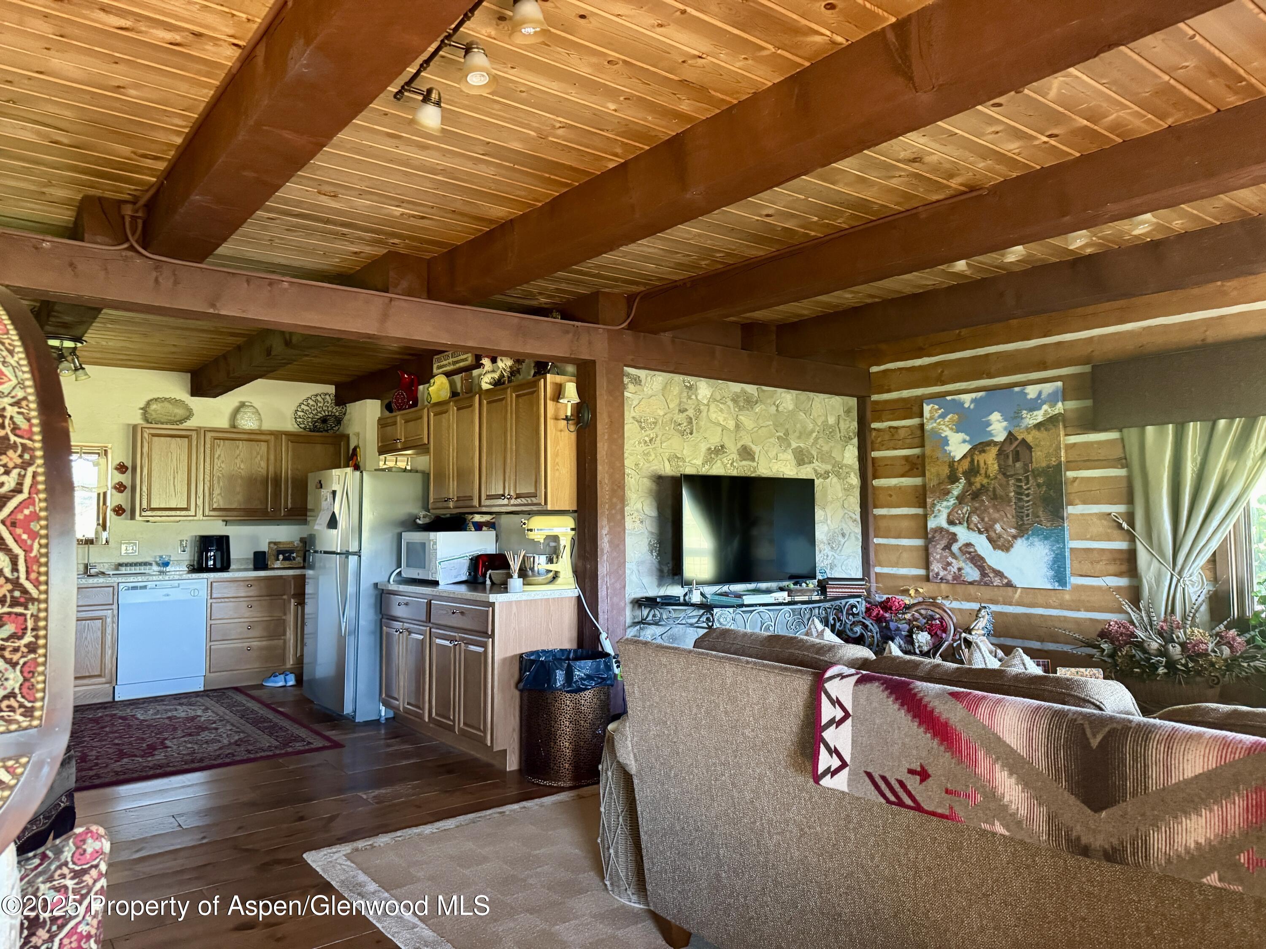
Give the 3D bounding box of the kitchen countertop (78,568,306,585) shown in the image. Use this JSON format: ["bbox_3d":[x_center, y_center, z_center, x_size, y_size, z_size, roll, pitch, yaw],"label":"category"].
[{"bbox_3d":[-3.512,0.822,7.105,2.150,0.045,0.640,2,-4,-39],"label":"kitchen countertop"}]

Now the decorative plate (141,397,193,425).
[{"bbox_3d":[-3.866,-0.526,7.304,0.385,0.240,0.050,2,-4,-39],"label":"decorative plate"}]

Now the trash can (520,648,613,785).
[{"bbox_3d":[-0.339,1.226,4.510,0.455,0.630,0.455,-1,-3,0],"label":"trash can"}]

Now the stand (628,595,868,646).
[{"bbox_3d":[0.747,1.146,5.085,1.330,0.830,0.550,1,-4,-33],"label":"stand"}]

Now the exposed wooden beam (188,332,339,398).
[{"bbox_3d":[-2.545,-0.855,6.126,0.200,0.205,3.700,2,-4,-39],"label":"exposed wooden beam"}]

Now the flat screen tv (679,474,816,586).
[{"bbox_3d":[0.727,0.336,5.309,1.130,0.650,0.070,2,-4,-37],"label":"flat screen tv"}]

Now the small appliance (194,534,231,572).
[{"bbox_3d":[-3.490,0.659,7.300,0.250,0.305,0.280,2,-4,-39],"label":"small appliance"}]

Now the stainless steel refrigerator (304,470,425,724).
[{"bbox_3d":[-1.830,0.826,6.285,0.760,1.655,0.800,2,-4,-39],"label":"stainless steel refrigerator"}]

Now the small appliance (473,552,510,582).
[{"bbox_3d":[-0.931,0.602,5.668,0.270,0.190,0.180,2,-4,-39],"label":"small appliance"}]

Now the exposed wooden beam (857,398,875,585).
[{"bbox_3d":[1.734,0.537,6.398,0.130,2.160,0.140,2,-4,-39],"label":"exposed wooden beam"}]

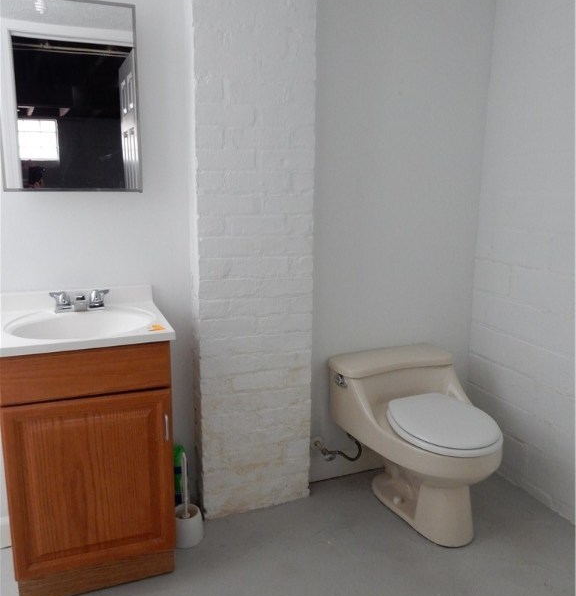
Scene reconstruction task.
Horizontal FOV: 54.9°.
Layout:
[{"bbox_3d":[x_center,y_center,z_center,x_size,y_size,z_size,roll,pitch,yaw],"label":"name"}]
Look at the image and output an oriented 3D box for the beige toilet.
[{"bbox_3d":[0.502,0.542,2.052,0.527,0.560,0.626,-6,14,-26],"label":"beige toilet"}]

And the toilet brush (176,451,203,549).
[{"bbox_3d":[-0.353,0.684,1.915,0.109,0.331,0.109,-4,13,-20],"label":"toilet brush"}]

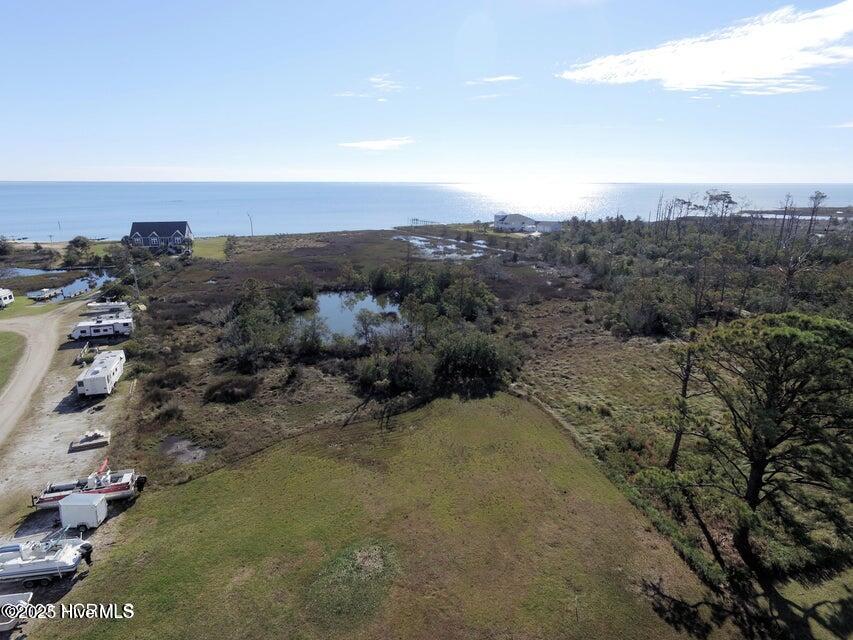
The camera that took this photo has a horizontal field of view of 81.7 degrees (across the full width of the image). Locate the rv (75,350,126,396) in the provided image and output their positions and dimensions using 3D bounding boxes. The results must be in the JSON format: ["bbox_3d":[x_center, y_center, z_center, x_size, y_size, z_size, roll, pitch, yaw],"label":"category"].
[{"bbox_3d":[-46.222,7.793,70.615,3.100,3.350,11.500,-6,17,-21],"label":"rv"}]

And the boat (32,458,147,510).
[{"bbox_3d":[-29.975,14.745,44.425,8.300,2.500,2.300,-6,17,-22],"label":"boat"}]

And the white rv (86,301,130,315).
[{"bbox_3d":[-71.991,-3.399,111.533,8.800,2.500,2.500,-3,16,-12],"label":"white rv"}]

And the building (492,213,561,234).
[{"bbox_3d":[58.664,-57.700,291.238,35.000,10.000,16.000,2,16,8],"label":"building"}]

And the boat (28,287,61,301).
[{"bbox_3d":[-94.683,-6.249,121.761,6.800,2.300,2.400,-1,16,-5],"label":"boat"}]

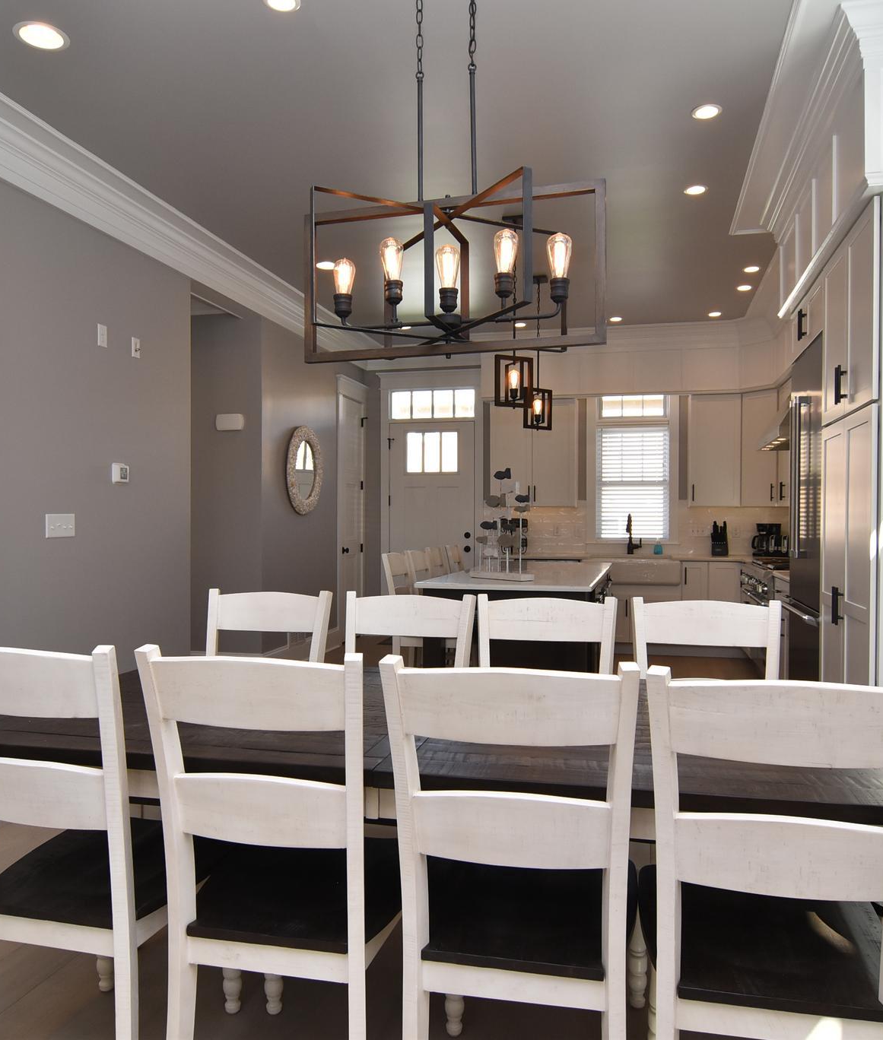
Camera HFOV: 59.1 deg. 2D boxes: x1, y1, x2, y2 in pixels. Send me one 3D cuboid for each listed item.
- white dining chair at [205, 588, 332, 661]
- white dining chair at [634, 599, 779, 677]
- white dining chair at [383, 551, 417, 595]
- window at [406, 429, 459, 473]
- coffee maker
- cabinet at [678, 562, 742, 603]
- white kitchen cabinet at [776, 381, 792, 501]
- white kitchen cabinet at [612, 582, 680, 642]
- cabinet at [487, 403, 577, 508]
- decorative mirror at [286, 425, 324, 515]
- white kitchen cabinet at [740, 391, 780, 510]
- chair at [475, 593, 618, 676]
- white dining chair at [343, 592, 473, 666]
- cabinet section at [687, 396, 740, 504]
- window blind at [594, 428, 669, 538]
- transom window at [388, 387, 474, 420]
[{"bbox_3d":[-0.678,0.762,2.521,0.475,1.020,0.565,0,0,14],"label":"white dining chair"},{"bbox_3d":[0.787,0.766,2.265,0.475,1.020,0.565,0,0,12],"label":"white dining chair"},{"bbox_3d":[-0.061,0.729,4.704,0.490,1.050,0.400,0,0,15],"label":"white dining chair"},{"bbox_3d":[-0.096,-0.723,8.350,0.586,0.469,0.050,0,0,15],"label":"window"},{"bbox_3d":[2.949,0.186,7.063,0.280,0.310,0.210,0,0,-16],"label":"coffee maker"},{"bbox_3d":[2.504,0.816,7.347,0.550,0.880,0.610,0,0,15],"label":"cabinet"},{"bbox_3d":[3.069,-0.645,6.552,0.330,1.050,0.634,0,0,15],"label":"white kitchen cabinet"},{"bbox_3d":[1.802,0.856,7.363,0.880,0.590,0.610,0,0,15],"label":"white kitchen cabinet"},{"bbox_3d":[0.938,-0.646,7.730,0.850,1.045,0.340,0,0,15],"label":"cabinet"},{"bbox_3d":[-1.170,-0.431,6.851,0.045,0.790,0.785,0,0,15],"label":"decorative mirror"},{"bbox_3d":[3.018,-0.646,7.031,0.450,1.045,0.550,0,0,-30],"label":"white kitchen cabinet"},{"bbox_3d":[0.281,0.765,2.351,0.475,1.020,0.565,0,0,14],"label":"chair"},{"bbox_3d":[-0.180,0.764,2.425,0.475,1.020,0.565,0,0,16],"label":"white dining chair"},{"bbox_3d":[2.640,-0.658,7.548,0.457,1.067,0.330,0,0,15],"label":"cabinet section"},{"bbox_3d":[1.881,-0.363,7.662,0.690,1.105,0.060,0,0,15],"label":"window blind"},{"bbox_3d":[-0.089,-1.238,8.349,0.930,0.341,0.060,0,0,15],"label":"transom window"}]

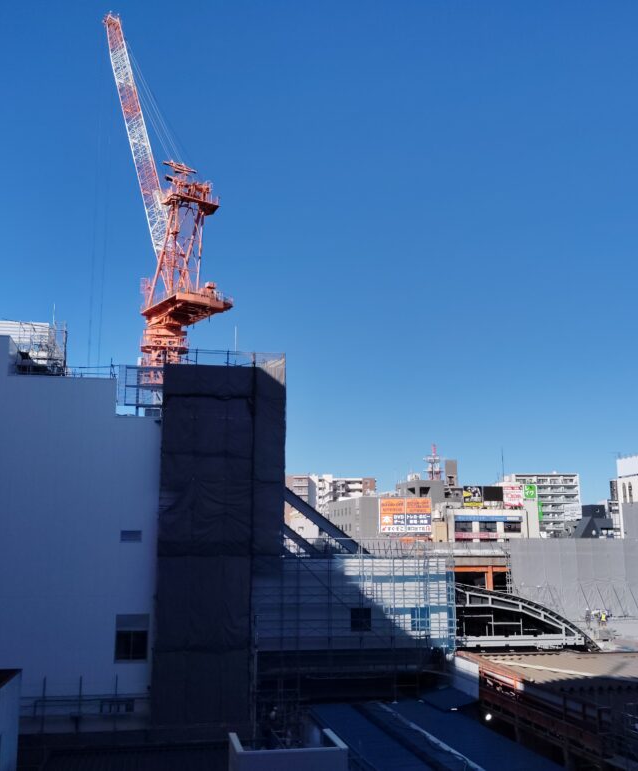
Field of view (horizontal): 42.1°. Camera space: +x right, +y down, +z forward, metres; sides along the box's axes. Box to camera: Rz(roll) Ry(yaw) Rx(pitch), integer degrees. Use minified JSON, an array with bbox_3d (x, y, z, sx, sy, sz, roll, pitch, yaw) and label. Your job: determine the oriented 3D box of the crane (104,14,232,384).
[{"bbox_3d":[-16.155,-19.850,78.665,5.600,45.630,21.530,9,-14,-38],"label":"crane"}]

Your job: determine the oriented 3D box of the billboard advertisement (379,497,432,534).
[{"bbox_3d":[15.316,22.915,146.289,9.120,6.030,0.500,1,-11,-7],"label":"billboard advertisement"}]

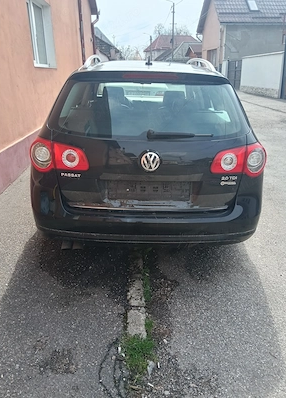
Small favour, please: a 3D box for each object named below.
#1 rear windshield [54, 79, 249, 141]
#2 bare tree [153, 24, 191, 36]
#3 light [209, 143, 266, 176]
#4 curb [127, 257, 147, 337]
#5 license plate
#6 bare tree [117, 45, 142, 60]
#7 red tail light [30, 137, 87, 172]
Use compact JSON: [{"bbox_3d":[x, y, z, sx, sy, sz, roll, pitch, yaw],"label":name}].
[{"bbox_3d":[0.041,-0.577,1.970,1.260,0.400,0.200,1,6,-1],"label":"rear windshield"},{"bbox_3d":[6.000,-29.600,63.300,7.500,10.200,6.500,-1,22,0],"label":"bare tree"},{"bbox_3d":[0.636,-0.260,2.047,0.430,0.195,0.210,-3,23,-10],"label":"light"},{"bbox_3d":[-0.045,0.658,2.253,0.120,0.090,1.000,0,23,-1],"label":"curb"},{"bbox_3d":[0.041,-0.055,2.000,0.525,0.120,0.025,1,23,-1],"label":"license plate"},{"bbox_3d":[-2.300,-22.000,50.400,4.000,5.800,3.700,-1,22,0],"label":"bare tree"},{"bbox_3d":[-0.554,-0.286,2.047,0.430,0.195,0.210,5,23,8],"label":"red tail light"}]

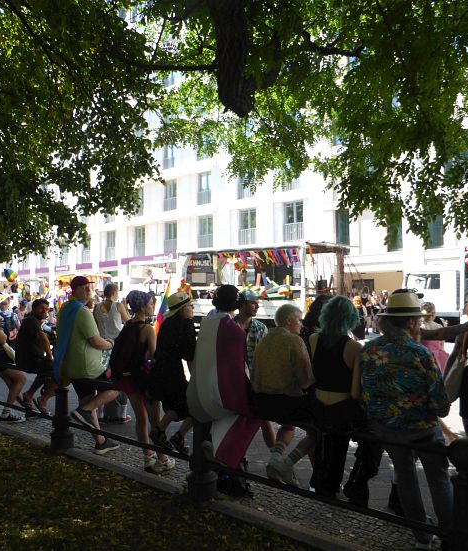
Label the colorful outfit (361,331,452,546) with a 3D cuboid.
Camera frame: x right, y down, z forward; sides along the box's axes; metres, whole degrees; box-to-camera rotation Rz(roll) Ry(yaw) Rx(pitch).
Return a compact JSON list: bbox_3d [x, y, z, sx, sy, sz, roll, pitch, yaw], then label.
[{"bbox_3d":[1.040,1.019,3.082,0.520,1.360,0.470,-2,-4,36],"label":"colorful outfit"}]

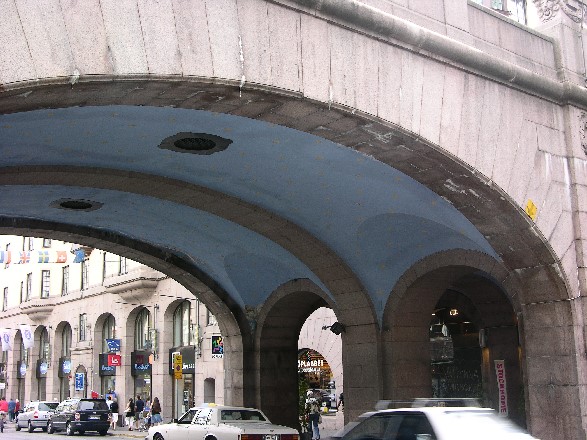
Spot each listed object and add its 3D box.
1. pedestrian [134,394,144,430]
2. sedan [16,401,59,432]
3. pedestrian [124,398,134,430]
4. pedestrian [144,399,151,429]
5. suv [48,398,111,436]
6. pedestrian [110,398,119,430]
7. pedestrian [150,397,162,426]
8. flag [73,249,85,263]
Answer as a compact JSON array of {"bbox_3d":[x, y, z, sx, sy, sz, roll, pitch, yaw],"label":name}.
[{"bbox_3d":[-8.166,10.193,41.221,0.520,1.790,0.380,6,-14,-32],"label":"pedestrian"},{"bbox_3d":[-14.700,11.380,45.000,1.750,1.600,4.350,6,-14,-31],"label":"sedan"},{"bbox_3d":[-8.620,10.243,41.034,0.500,1.660,0.400,8,-15,-37],"label":"pedestrian"},{"bbox_3d":[-7.741,10.282,41.340,0.460,1.600,0.360,8,-15,-39],"label":"pedestrian"},{"bbox_3d":[-11.200,10.230,40.500,1.950,1.740,4.750,6,-14,-31],"label":"suv"},{"bbox_3d":[-9.544,10.395,41.631,0.500,1.690,0.380,7,-14,-34],"label":"pedestrian"},{"bbox_3d":[-7.104,10.063,40.432,0.500,1.680,0.380,6,-14,-31],"label":"pedestrian"},{"bbox_3d":[-10.741,1.785,39.000,0.650,0.680,0.100,5,-13,-27],"label":"flag"}]

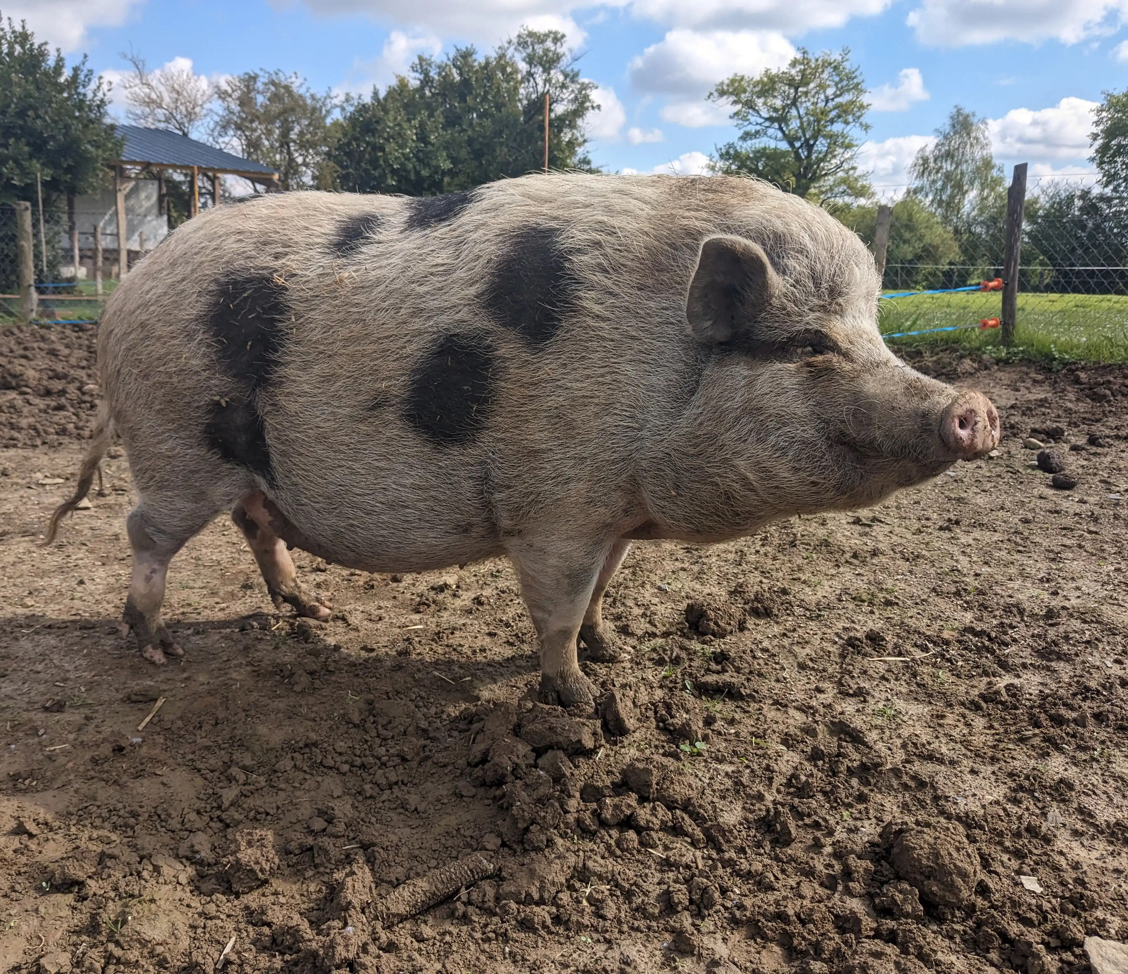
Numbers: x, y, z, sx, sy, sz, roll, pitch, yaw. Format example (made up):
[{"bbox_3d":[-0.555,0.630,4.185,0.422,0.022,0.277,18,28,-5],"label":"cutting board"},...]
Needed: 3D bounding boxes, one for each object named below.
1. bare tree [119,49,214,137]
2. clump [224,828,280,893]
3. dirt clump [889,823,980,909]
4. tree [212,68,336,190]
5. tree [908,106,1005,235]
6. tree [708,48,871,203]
[{"bbox_3d":[-12.563,-10.257,32.557,3.500,7.070,3.400,-5,13,-20],"label":"bare tree"},{"bbox_3d":[-0.261,0.318,0.860,0.045,0.050,0.045,0,12,0],"label":"clump"},{"bbox_3d":[0.311,0.318,0.850,0.080,0.060,0.075,0,12,0],"label":"dirt clump"},{"bbox_3d":[-7.825,-8.475,27.829,3.800,5.620,3.800,-3,13,-15],"label":"tree"},{"bbox_3d":[15.577,-11.485,40.478,4.100,7.070,4.000,5,13,20],"label":"tree"},{"bbox_3d":[7.616,-10.774,34.491,5.800,7.850,5.600,3,13,12],"label":"tree"}]

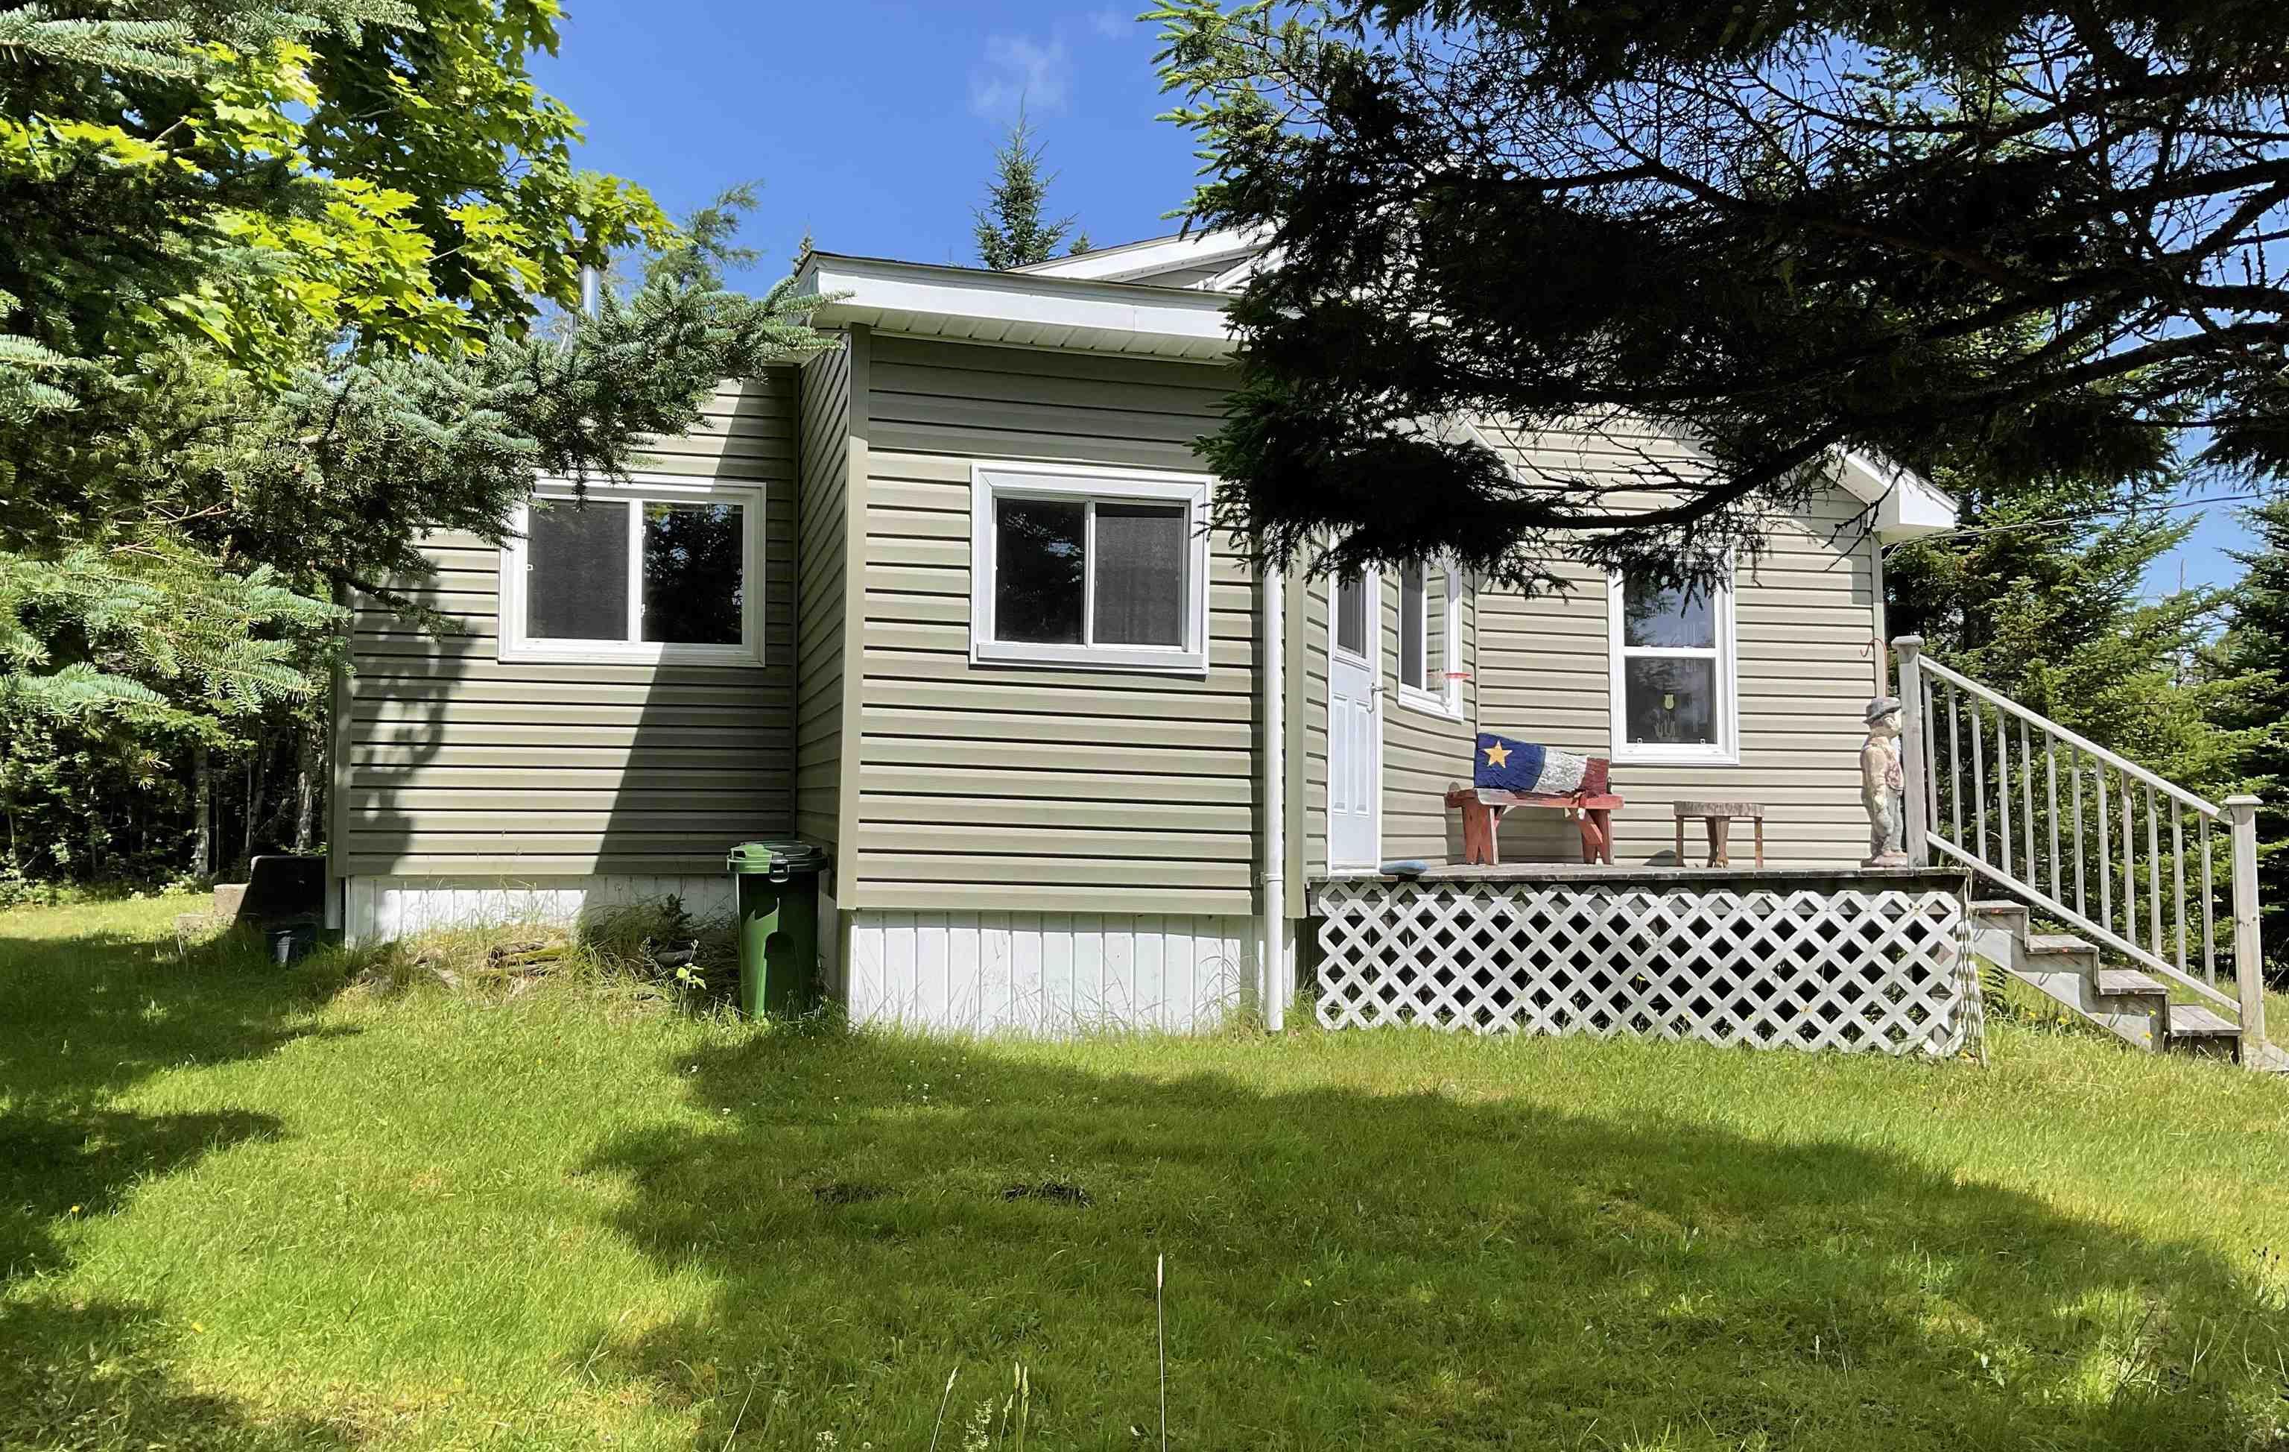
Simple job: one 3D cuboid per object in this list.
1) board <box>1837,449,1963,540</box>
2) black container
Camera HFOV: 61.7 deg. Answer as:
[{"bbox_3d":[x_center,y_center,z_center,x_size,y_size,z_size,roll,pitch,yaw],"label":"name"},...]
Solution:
[{"bbox_3d":[4.779,-1.474,12.226,0.800,0.513,0.300,1,-3,-17],"label":"board"},{"bbox_3d":[-4.178,1.054,9.375,0.240,0.220,0.240,1,-3,-17],"label":"black container"}]

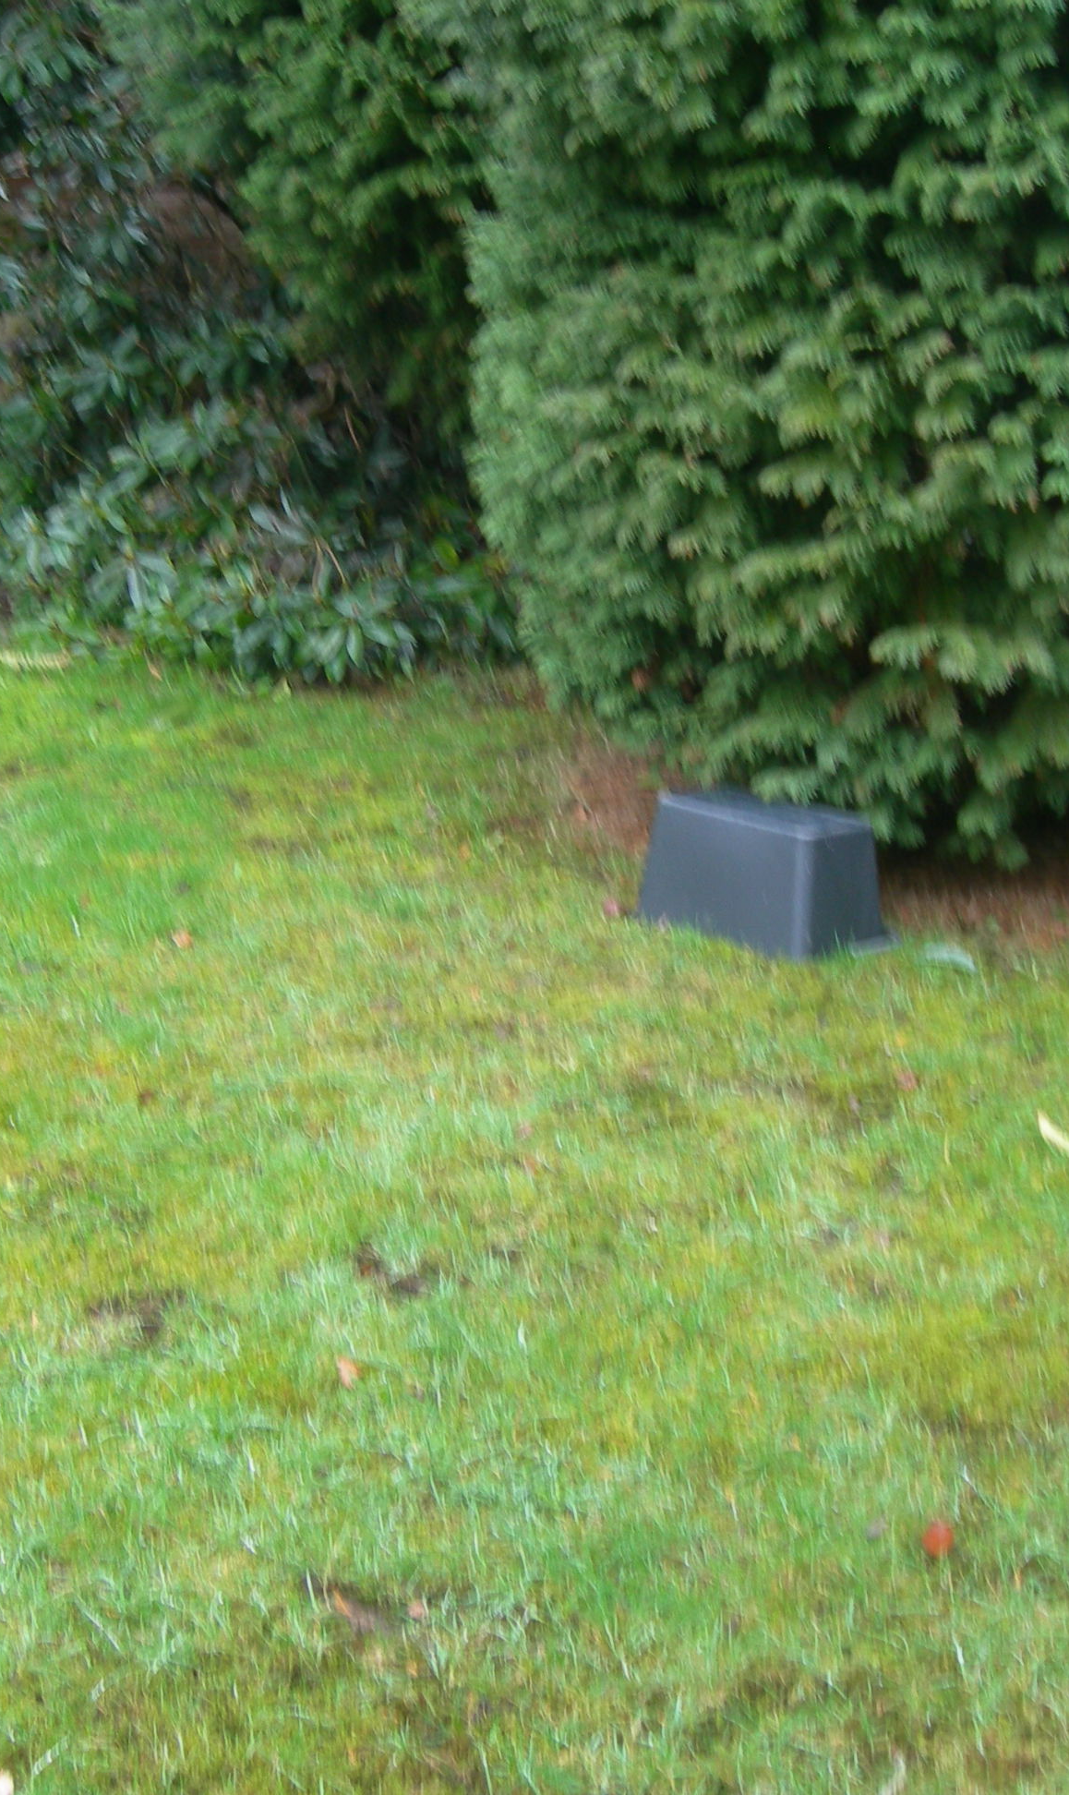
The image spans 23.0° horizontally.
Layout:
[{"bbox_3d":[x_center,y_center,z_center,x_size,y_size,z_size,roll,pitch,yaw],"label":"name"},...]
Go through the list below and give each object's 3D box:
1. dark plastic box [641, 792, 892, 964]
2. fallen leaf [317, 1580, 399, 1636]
[{"bbox_3d":[0.412,-0.049,4.756,0.410,0.225,0.255,16,22,41],"label":"dark plastic box"},{"bbox_3d":[-0.173,0.693,2.563,0.040,0.022,0.105,-13,21,-38],"label":"fallen leaf"}]

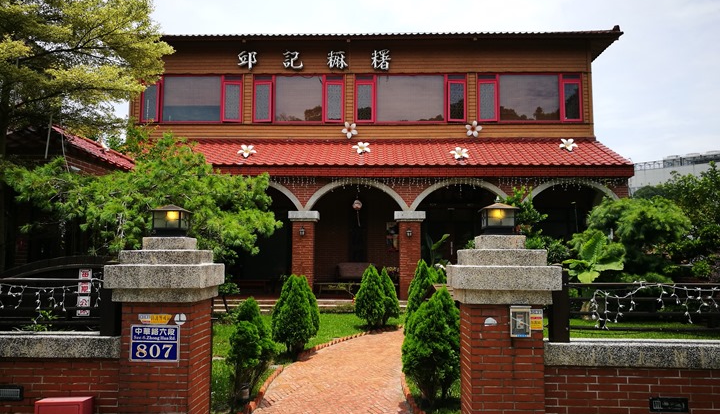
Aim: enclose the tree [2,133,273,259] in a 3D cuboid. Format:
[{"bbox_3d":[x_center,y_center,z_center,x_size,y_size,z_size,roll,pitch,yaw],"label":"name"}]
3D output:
[{"bbox_3d":[-4.089,0.518,10.499,5.042,3.696,4.100,0,-5,0],"label":"tree"}]

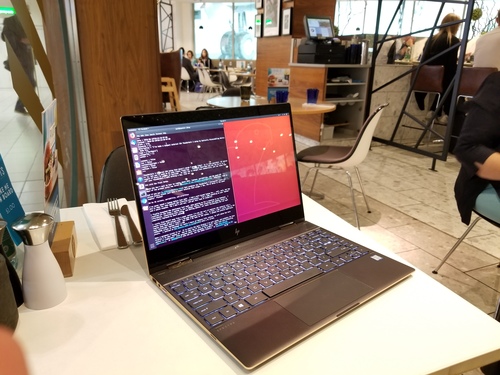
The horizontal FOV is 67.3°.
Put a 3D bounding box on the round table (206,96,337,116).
[{"bbox_3d":[0.148,-0.300,3.048,1.020,0.745,1.050,1,18,0],"label":"round table"}]

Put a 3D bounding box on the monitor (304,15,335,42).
[{"bbox_3d":[0.879,-2.007,4.750,0.370,0.330,0.190,-8,20,-25],"label":"monitor"}]

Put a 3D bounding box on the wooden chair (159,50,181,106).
[{"bbox_3d":[-1.715,-2.237,8.000,0.500,1.120,0.520,-5,19,-17],"label":"wooden chair"}]

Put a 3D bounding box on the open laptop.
[{"bbox_3d":[0.033,0.018,0.520,0.307,0.225,0.279,-13,22,-36],"label":"open laptop"}]

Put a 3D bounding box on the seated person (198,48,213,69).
[{"bbox_3d":[-1.571,-4.201,13.200,0.500,1.280,0.720,4,18,8],"label":"seated person"}]

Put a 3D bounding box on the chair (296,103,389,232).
[{"bbox_3d":[0.603,-0.175,2.596,0.560,0.815,0.470,9,20,24],"label":"chair"}]

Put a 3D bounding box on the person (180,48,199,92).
[{"bbox_3d":[-1.981,-3.912,12.500,0.800,1.330,0.520,-12,22,-34],"label":"person"}]

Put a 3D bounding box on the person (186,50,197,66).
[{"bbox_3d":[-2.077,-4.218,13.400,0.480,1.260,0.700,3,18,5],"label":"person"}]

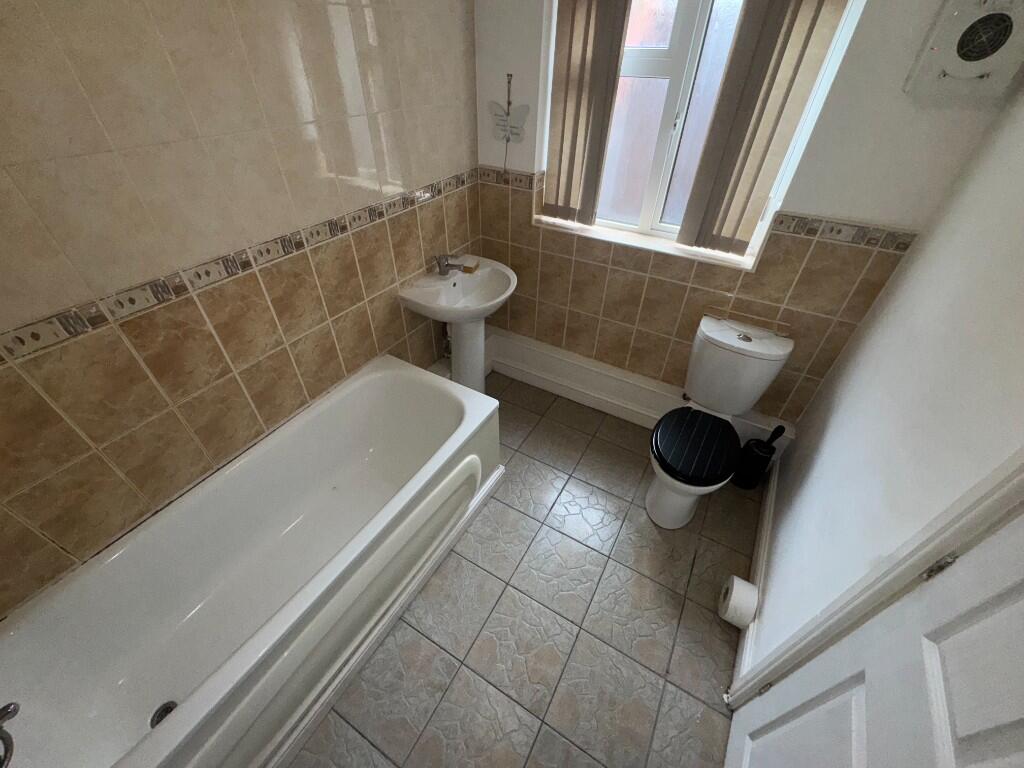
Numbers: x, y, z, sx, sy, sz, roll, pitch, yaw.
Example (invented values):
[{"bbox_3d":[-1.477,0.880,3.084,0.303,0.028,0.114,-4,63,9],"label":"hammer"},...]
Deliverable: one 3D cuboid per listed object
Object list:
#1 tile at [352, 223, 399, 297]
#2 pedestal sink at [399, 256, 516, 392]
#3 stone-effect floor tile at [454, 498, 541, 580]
[{"bbox_3d":[-0.596,-0.543,1.808,0.010,0.300,0.200,21,43,23],"label":"tile"},{"bbox_3d":[-0.218,-0.222,2.353,0.456,0.877,0.581,21,44,23],"label":"pedestal sink"},{"bbox_3d":[-0.075,0.678,1.849,0.317,0.010,0.316,21,43,22],"label":"stone-effect floor tile"}]

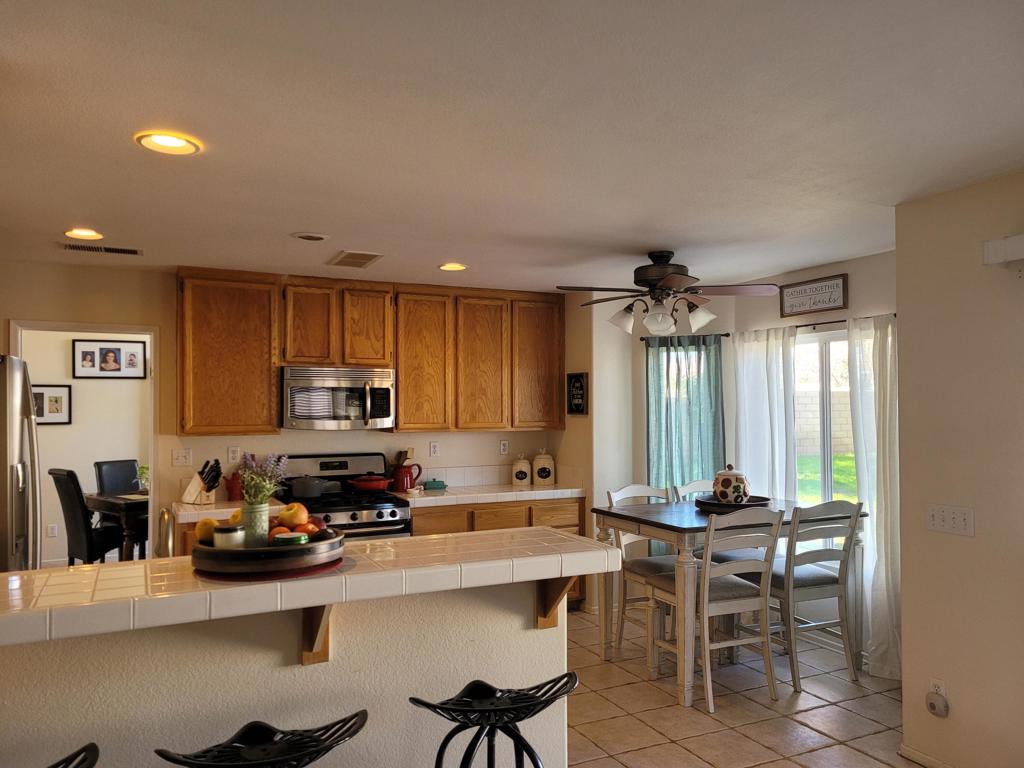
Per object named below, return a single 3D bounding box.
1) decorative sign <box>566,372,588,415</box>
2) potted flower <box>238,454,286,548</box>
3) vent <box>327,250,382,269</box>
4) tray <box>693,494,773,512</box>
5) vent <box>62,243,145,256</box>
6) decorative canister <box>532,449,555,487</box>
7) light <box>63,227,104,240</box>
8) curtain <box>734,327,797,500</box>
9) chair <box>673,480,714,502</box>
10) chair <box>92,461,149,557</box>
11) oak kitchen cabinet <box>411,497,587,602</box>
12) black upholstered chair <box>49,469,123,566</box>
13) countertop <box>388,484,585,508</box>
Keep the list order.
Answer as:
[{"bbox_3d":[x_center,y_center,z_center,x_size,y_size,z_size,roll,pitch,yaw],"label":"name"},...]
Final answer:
[{"bbox_3d":[0.497,0.076,5.823,0.035,0.325,0.280,1,-1,-26],"label":"decorative sign"},{"bbox_3d":[-0.782,0.373,2.400,0.155,0.305,0.155,1,-1,-26],"label":"potted flower"},{"bbox_3d":[-0.964,-0.742,4.671,0.260,0.025,0.490,1,-1,-26],"label":"vent"},{"bbox_3d":[1.343,0.732,4.661,0.446,0.061,0.446,0,-1,0],"label":"tray"},{"bbox_3d":[-2.325,-0.749,4.360,0.420,0.025,0.210,1,-1,-26],"label":"vent"},{"bbox_3d":[0.262,0.662,6.250,0.166,0.306,0.158,0,-1,2],"label":"decorative canister"},{"bbox_3d":[-2.172,-0.756,3.908,0.180,0.040,0.180,1,-1,-26],"label":"light"},{"bbox_3d":[1.739,0.665,5.296,0.110,2.090,0.590,1,-1,-26],"label":"curtain"},{"bbox_3d":[1.407,1.172,4.989,0.460,1.020,0.570,1,-1,-26],"label":"chair"},{"bbox_3d":[-3.486,1.231,7.063,0.600,1.000,0.450,-1,-2,41],"label":"chair"},{"bbox_3d":[-0.200,1.280,5.858,1.429,0.837,0.584,1,-2,-27],"label":"oak kitchen cabinet"},{"bbox_3d":[-3.596,1.245,6.680,0.620,1.000,0.470,1,-2,-44],"label":"black upholstered chair"},{"bbox_3d":[-0.194,0.834,5.858,1.429,0.059,0.614,1,-2,-27],"label":"countertop"}]

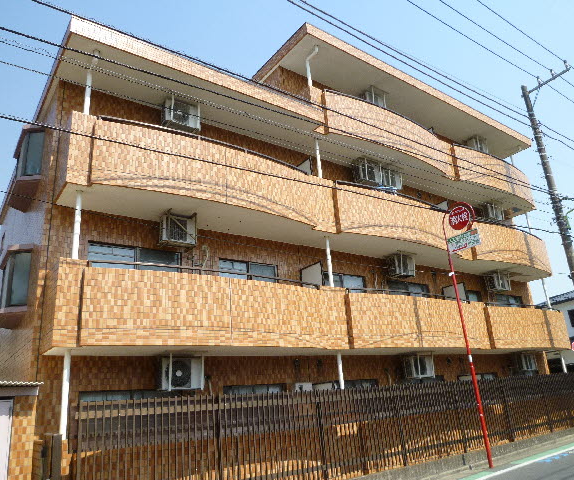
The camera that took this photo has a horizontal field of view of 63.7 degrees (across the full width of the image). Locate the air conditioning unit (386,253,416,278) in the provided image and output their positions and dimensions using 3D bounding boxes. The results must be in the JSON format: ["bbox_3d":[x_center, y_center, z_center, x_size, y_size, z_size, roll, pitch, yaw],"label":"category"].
[{"bbox_3d":[3.137,0.755,12.745,0.750,0.540,0.290,9,-23,-35],"label":"air conditioning unit"}]

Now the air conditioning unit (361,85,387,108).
[{"bbox_3d":[2.648,-4.151,14.268,0.770,0.530,0.280,9,-23,-35],"label":"air conditioning unit"}]

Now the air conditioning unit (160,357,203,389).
[{"bbox_3d":[-1.903,2.384,8.222,0.765,0.530,0.280,9,-23,-35],"label":"air conditioning unit"}]

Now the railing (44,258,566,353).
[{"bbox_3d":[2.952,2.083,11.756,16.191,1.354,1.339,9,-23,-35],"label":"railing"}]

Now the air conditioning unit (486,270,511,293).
[{"bbox_3d":[7.079,1.450,15.514,0.800,0.530,0.290,9,-23,-35],"label":"air conditioning unit"}]

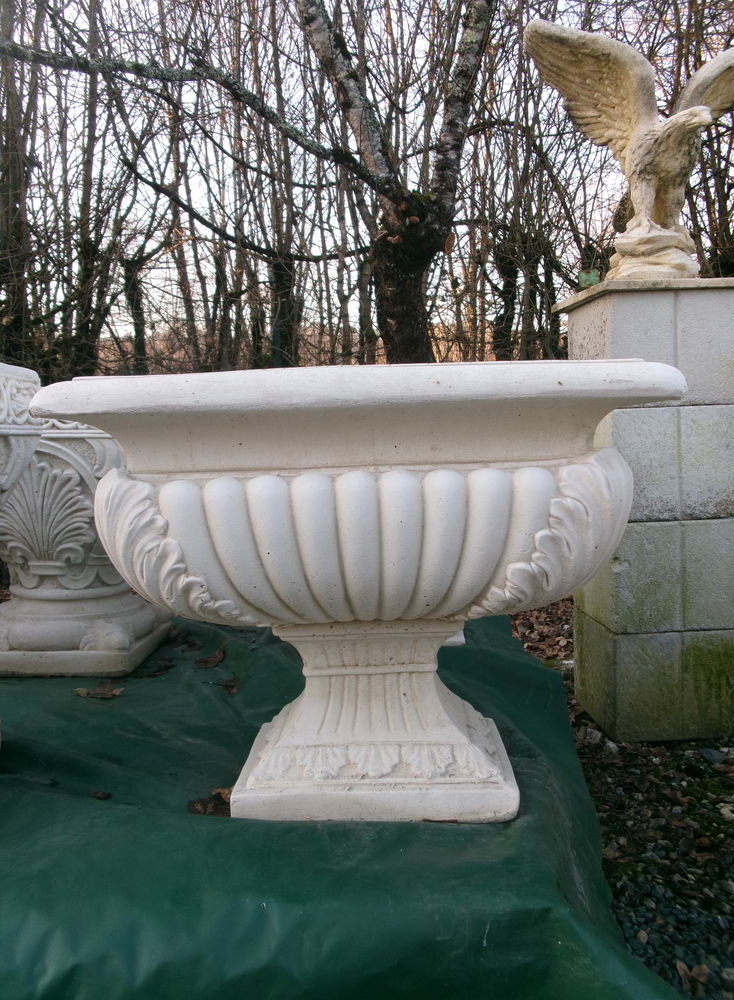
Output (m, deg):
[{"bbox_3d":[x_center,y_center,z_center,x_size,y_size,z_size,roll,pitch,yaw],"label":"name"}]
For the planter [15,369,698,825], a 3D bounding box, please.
[{"bbox_3d":[0.007,0.120,1.147,0.692,0.560,0.577,-2,4,3],"label":"planter"}]

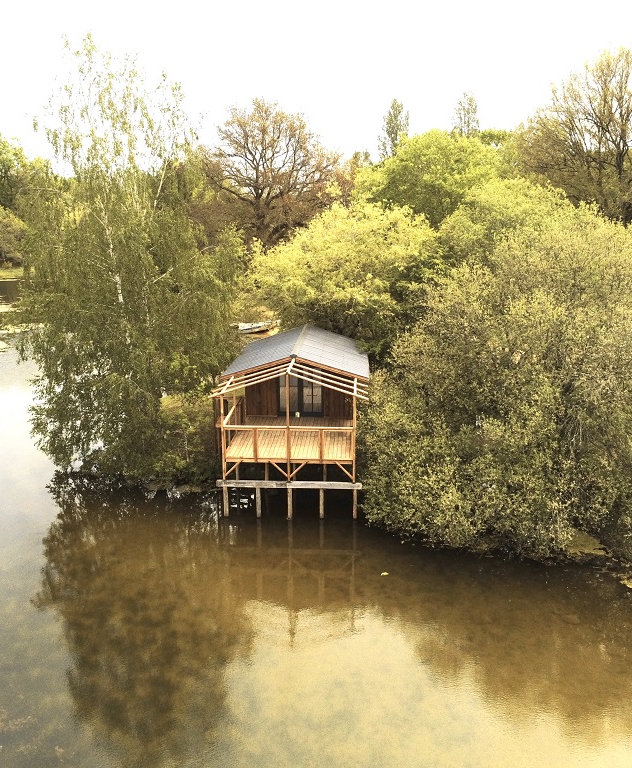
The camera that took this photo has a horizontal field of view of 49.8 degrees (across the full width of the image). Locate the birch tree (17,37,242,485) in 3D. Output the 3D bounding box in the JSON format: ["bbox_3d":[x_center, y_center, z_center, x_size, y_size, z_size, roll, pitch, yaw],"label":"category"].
[{"bbox_3d":[-6.930,-4.467,25.879,8.200,15.900,8.300,0,14,0],"label":"birch tree"}]

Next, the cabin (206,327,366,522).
[{"bbox_3d":[-0.649,0.970,26.561,5.400,5.220,9.030,0,14,3],"label":"cabin"}]

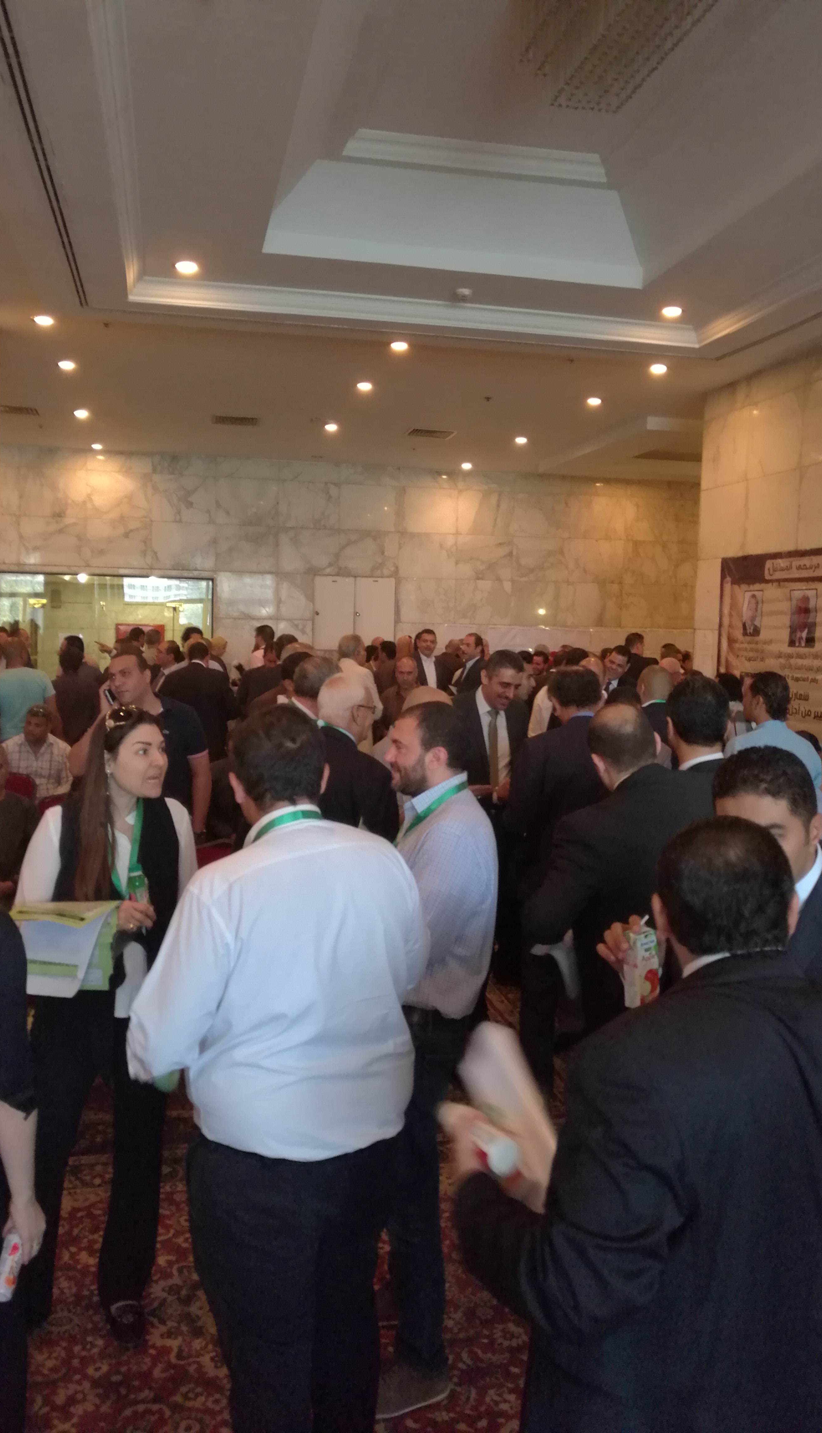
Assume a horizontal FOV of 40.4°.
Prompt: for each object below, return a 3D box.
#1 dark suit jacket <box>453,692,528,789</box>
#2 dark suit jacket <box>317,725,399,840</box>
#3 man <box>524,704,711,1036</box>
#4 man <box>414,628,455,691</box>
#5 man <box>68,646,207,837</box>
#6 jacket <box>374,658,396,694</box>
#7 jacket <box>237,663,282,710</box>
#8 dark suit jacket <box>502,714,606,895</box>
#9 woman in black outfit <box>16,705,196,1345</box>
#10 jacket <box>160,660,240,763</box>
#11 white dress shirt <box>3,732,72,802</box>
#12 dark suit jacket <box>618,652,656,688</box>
[{"bbox_3d":[0.315,0.294,4.618,0.500,0.740,0.360,-1,6,-30],"label":"dark suit jacket"},{"bbox_3d":[-0.285,0.389,3.867,0.500,0.730,0.340,5,6,37],"label":"dark suit jacket"},{"bbox_3d":[0.609,0.812,3.051,0.570,1.680,0.430,0,5,-18],"label":"man"},{"bbox_3d":[0.191,0.158,9.800,0.520,1.790,0.340,3,5,20],"label":"man"},{"bbox_3d":[-1.126,0.581,4.643,0.560,1.765,0.420,3,5,14],"label":"man"},{"bbox_3d":[-0.230,-0.138,10.200,0.500,0.720,0.320,-2,6,-37],"label":"jacket"},{"bbox_3d":[-1.068,-0.064,8.500,0.540,0.730,0.340,1,5,-6],"label":"jacket"},{"bbox_3d":[0.615,0.351,4.250,0.560,0.730,0.360,-1,5,-22],"label":"dark suit jacket"},{"bbox_3d":[-0.792,0.807,2.900,0.500,1.640,0.380,0,5,-20],"label":"woman in black outfit"},{"bbox_3d":[-1.526,-0.060,8.000,0.600,0.740,0.360,1,5,-3],"label":"jacket"},{"bbox_3d":[-2.355,0.392,7.050,0.500,0.600,0.340,0,5,-14],"label":"white dress shirt"},{"bbox_3d":[2.296,-0.272,11.416,0.540,0.740,0.360,4,5,23],"label":"dark suit jacket"}]

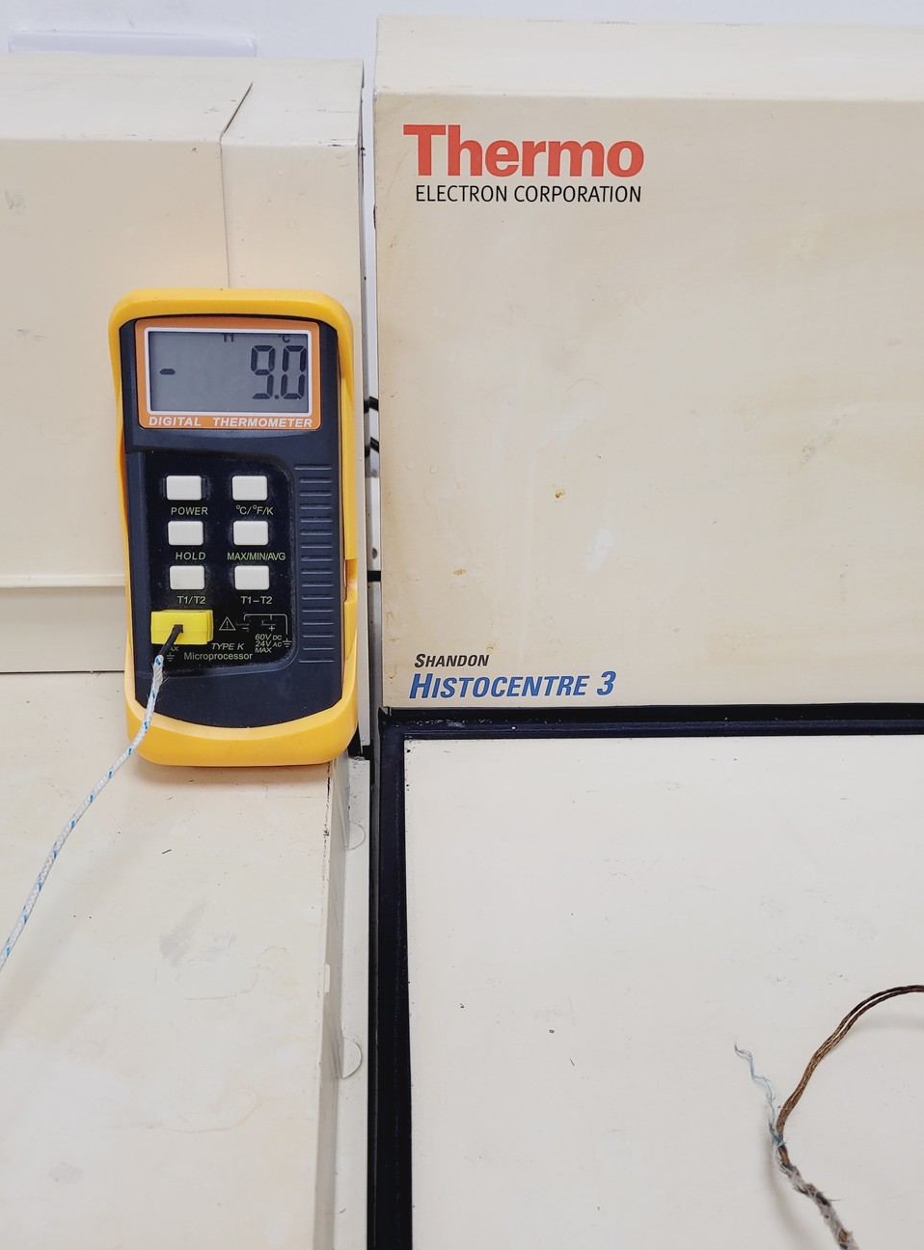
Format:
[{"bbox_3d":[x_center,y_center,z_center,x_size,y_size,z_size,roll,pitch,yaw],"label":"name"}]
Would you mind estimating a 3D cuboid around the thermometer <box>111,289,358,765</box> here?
[{"bbox_3d":[-0.071,-0.029,0.400,0.074,0.150,0.037,0,10,-4],"label":"thermometer"}]

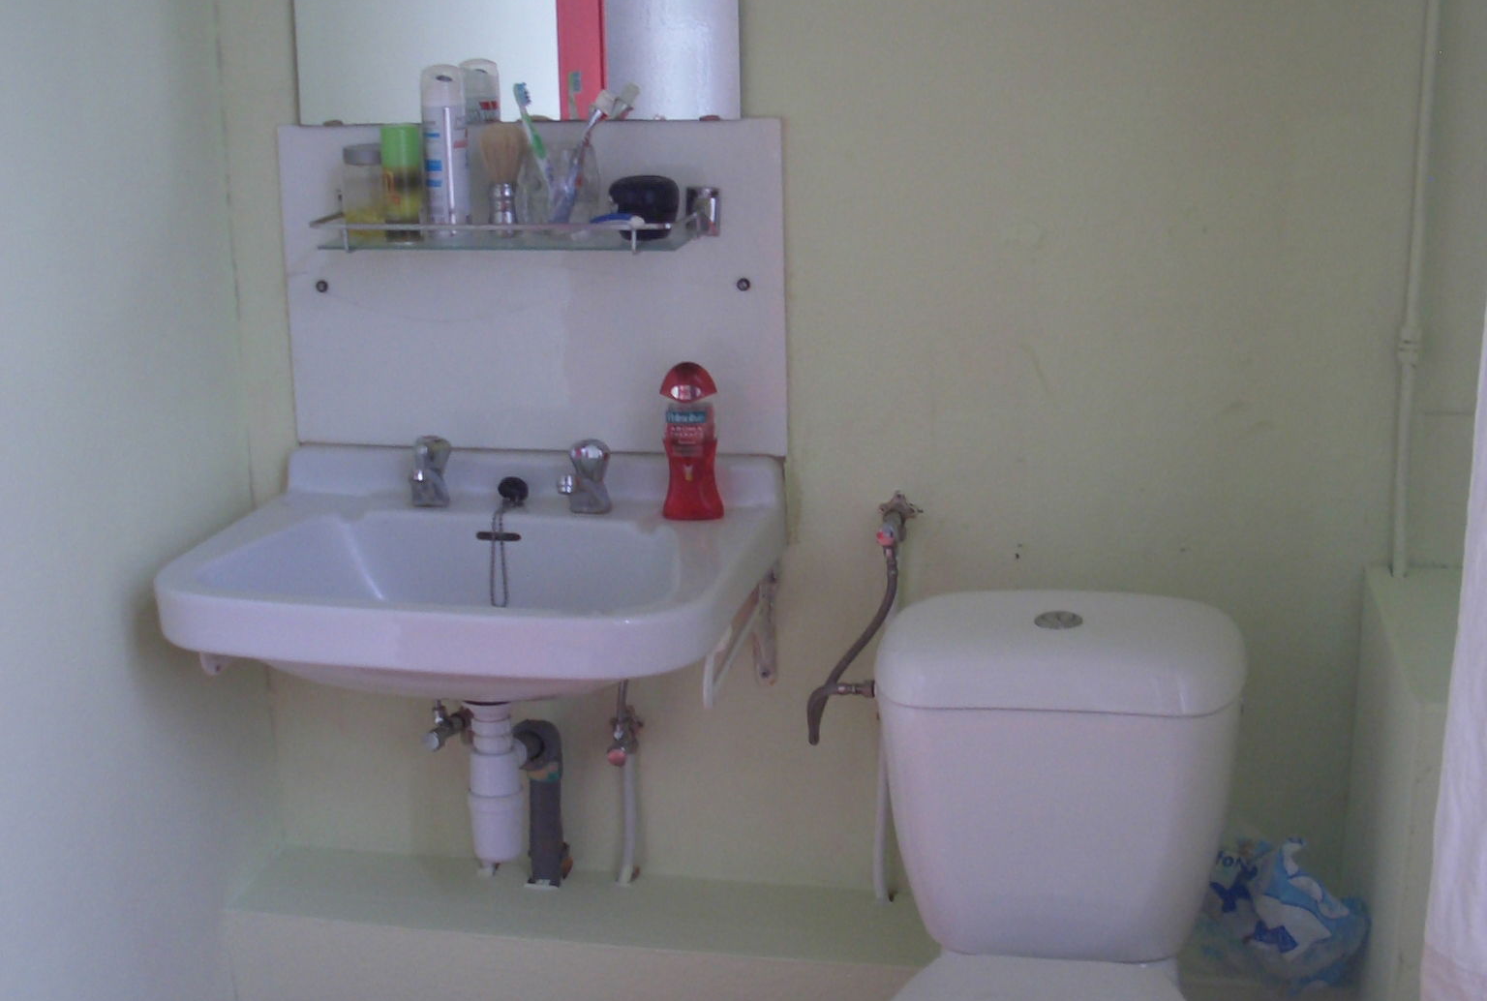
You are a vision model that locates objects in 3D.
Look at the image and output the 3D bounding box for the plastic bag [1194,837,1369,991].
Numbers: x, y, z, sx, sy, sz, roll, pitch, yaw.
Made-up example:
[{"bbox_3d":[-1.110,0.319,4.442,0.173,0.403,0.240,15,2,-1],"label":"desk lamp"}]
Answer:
[{"bbox_3d":[0.651,0.480,2.435,0.207,0.148,0.180,2,13,11],"label":"plastic bag"}]

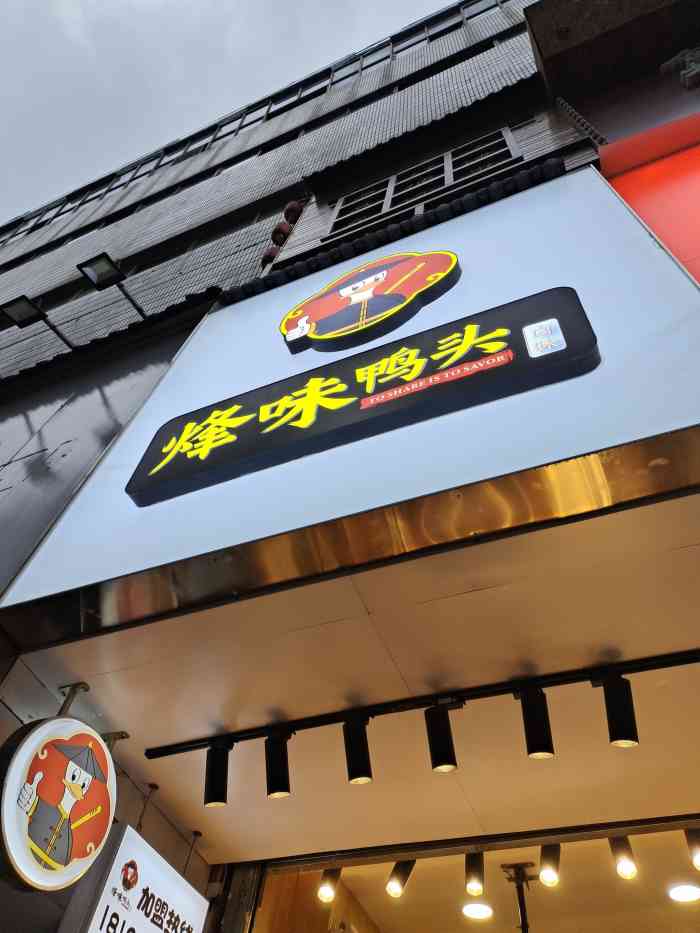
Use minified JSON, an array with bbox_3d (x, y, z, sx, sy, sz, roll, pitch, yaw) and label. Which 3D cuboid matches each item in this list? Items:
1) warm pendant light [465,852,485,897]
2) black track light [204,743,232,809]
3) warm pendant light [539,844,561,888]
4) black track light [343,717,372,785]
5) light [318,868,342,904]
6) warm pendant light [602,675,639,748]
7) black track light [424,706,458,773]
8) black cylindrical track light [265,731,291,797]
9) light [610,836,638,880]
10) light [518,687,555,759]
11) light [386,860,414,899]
[{"bbox_3d":[0.511,1.637,2.426,0.075,0.180,0.075,3,-71,10],"label":"warm pendant light"},{"bbox_3d":[-0.455,1.055,2.033,0.075,0.180,0.075,-23,-43,18],"label":"black track light"},{"bbox_3d":[0.795,1.547,2.346,0.075,0.180,0.075,6,-73,18],"label":"warm pendant light"},{"bbox_3d":[0.024,0.911,1.906,0.075,0.180,0.075,-4,-42,-4],"label":"black track light"},{"bbox_3d":[-0.082,1.793,2.586,0.075,0.180,0.075,-12,-87,12],"label":"light"},{"bbox_3d":[0.774,0.696,1.699,0.075,0.180,0.075,11,-38,-1],"label":"warm pendant light"},{"bbox_3d":[0.280,0.836,1.835,0.075,0.180,0.075,-18,-43,16],"label":"black track light"},{"bbox_3d":[-0.242,0.998,1.981,0.075,0.180,0.075,-6,-39,-5],"label":"black cylindrical track light"},{"bbox_3d":[1.042,1.473,2.276,0.075,0.180,0.075,-16,-82,14],"label":"light"},{"bbox_3d":[0.555,0.759,1.760,0.075,0.180,0.075,-1,-39,6],"label":"light"},{"bbox_3d":[0.223,1.710,2.505,0.075,0.180,0.075,44,-61,10],"label":"light"}]

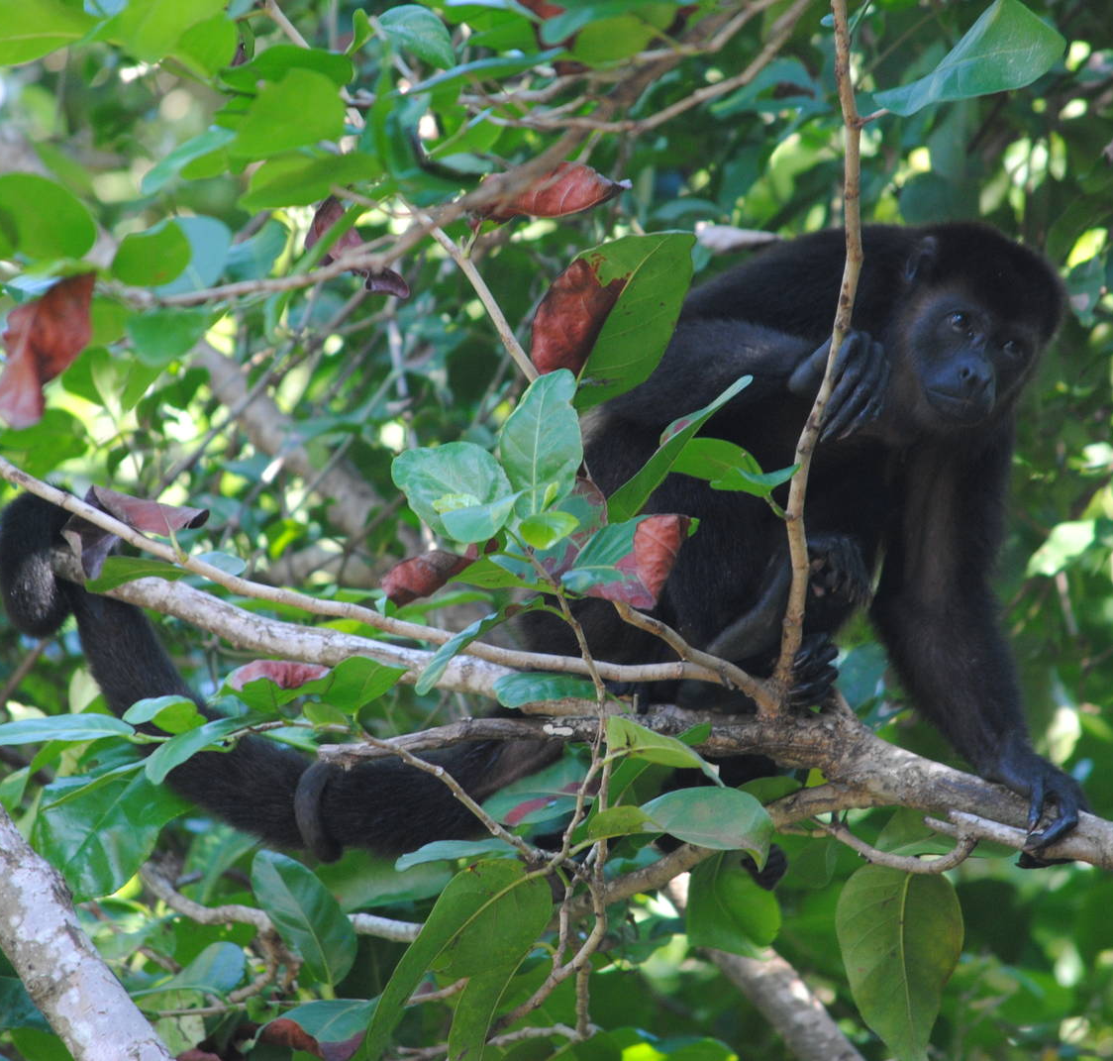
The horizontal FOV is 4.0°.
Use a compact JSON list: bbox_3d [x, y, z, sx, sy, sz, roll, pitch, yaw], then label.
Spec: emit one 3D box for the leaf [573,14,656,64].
[{"bbox_3d":[0.035,-0.294,9.500,0.052,0.012,0.042,-7,-47,-17],"label":"leaf"}]

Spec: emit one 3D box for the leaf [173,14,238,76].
[{"bbox_3d":[-0.208,-0.287,9.400,0.038,0.042,0.012,13,21,8],"label":"leaf"}]

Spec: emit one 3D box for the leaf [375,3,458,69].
[{"bbox_3d":[-0.087,-0.305,9.800,0.055,0.040,0.014,29,-43,12],"label":"leaf"}]

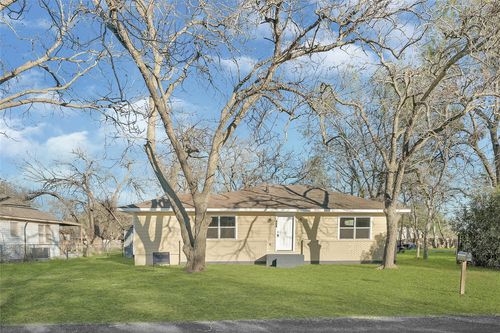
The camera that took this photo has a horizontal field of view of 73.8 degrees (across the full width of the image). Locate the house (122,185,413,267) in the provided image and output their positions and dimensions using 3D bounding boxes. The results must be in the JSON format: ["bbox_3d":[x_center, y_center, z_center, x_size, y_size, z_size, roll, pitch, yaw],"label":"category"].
[{"bbox_3d":[0.750,3.750,23.400,16.300,4.900,10.000,0,-7,-3],"label":"house"}]

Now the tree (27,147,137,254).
[{"bbox_3d":[-15.100,3.300,30.000,10.400,9.400,8.500,0,-7,0],"label":"tree"}]

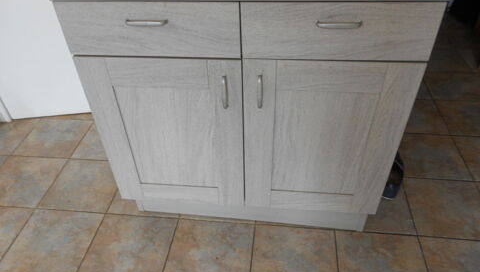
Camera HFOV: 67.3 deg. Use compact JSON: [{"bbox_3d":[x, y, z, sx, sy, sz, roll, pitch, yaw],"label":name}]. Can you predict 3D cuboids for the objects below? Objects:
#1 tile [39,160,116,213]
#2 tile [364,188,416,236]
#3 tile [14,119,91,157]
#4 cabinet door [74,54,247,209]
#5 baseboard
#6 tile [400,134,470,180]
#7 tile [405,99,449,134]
[{"bbox_3d":[-0.685,0.214,1.608,0.302,0.010,0.302,3,40,6],"label":"tile"},{"bbox_3d":[0.531,0.269,1.479,0.302,0.010,0.302,3,40,6],"label":"tile"},{"bbox_3d":[-0.955,0.005,1.874,0.302,0.010,0.302,3,40,6],"label":"tile"},{"bbox_3d":[-0.209,0.014,1.120,0.447,0.570,0.022,2,40,5],"label":"cabinet door"},{"bbox_3d":[0.028,0.272,1.380,0.890,0.150,0.018,4,40,7],"label":"baseboard"},{"bbox_3d":[0.867,0.094,1.684,0.301,0.010,0.301,3,40,6],"label":"tile"},{"bbox_3d":[0.902,-0.107,1.913,0.302,0.010,0.302,3,40,6],"label":"tile"}]

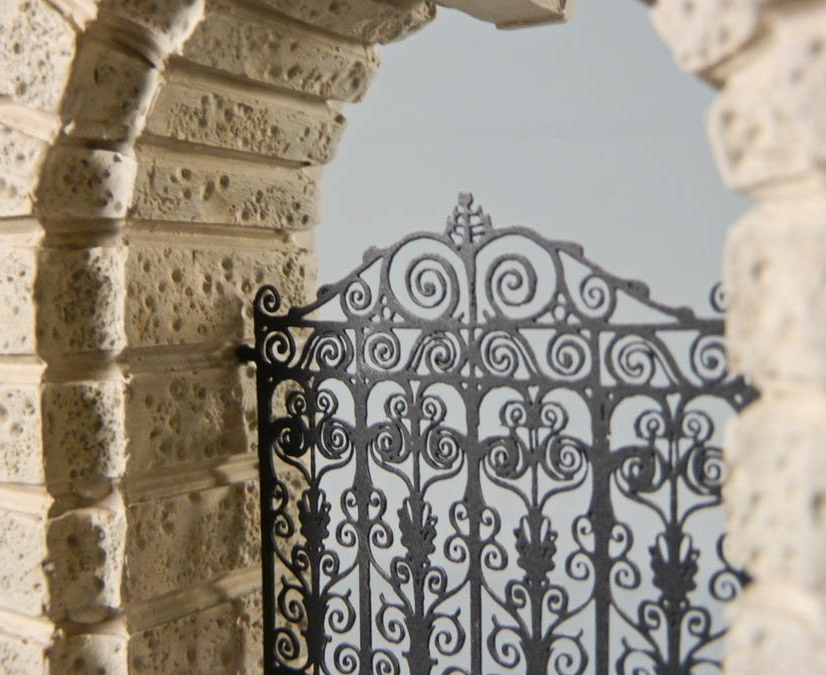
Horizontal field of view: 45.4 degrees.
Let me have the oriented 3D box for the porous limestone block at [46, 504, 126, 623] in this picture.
[{"bbox_3d":[-0.094,0.065,0.282,0.018,0.031,0.018,1,3,35],"label":"porous limestone block"}]

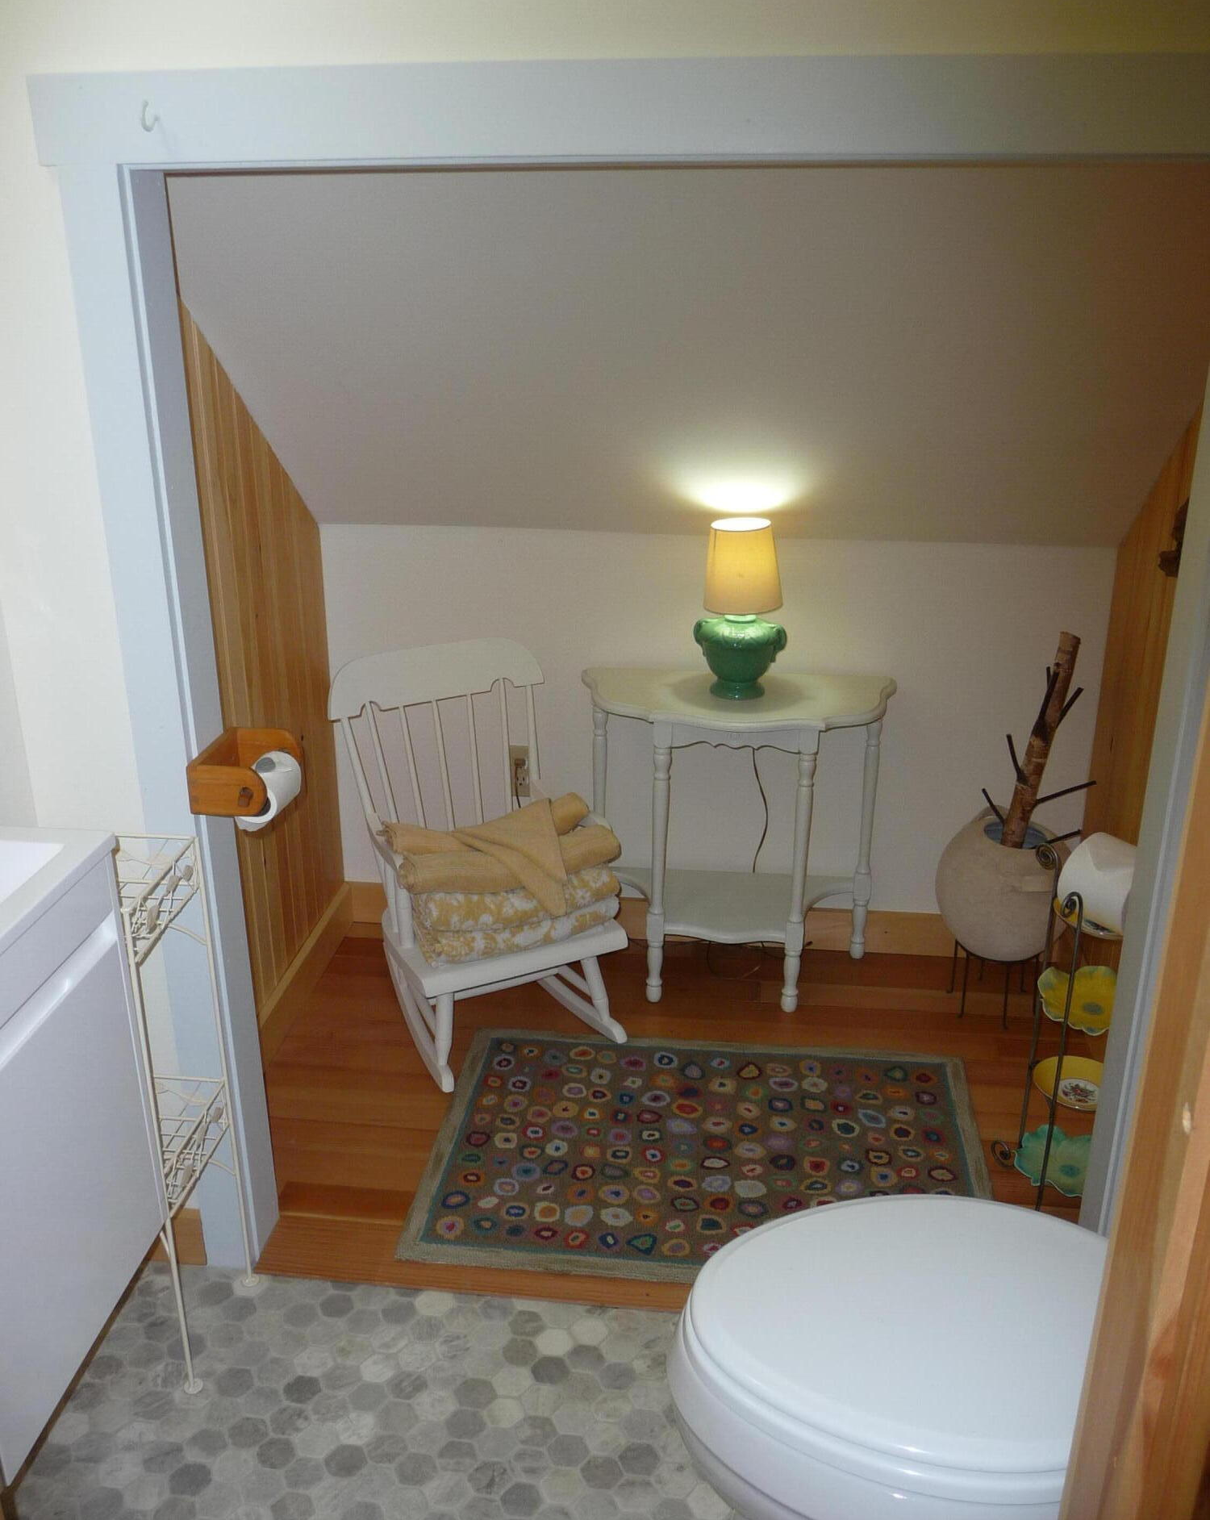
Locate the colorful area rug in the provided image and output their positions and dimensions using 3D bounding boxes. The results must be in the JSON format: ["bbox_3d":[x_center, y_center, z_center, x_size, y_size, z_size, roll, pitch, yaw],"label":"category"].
[{"bbox_3d":[0.179,0.662,2.244,0.935,0.010,0.667,2,20,6],"label":"colorful area rug"}]

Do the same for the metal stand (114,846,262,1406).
[{"bbox_3d":[-0.646,0.465,1.741,0.245,0.716,0.228,3,20,7],"label":"metal stand"}]

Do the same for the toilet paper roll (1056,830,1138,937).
[{"bbox_3d":[0.756,0.181,1.942,0.118,0.118,0.103,-15,28,-35],"label":"toilet paper roll"}]

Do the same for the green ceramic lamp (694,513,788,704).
[{"bbox_3d":[0.265,-0.292,2.547,0.184,0.336,0.152,3,20,7],"label":"green ceramic lamp"}]

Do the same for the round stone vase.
[{"bbox_3d":[0.796,0.268,2.618,0.262,0.278,0.262,3,20,7],"label":"round stone vase"}]

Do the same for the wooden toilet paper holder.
[{"bbox_3d":[-0.476,0.018,1.739,0.105,0.074,0.137,3,20,7],"label":"wooden toilet paper holder"}]

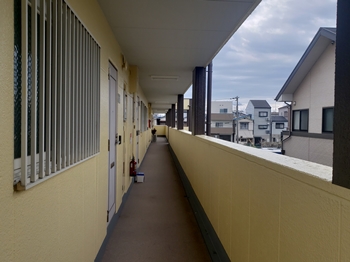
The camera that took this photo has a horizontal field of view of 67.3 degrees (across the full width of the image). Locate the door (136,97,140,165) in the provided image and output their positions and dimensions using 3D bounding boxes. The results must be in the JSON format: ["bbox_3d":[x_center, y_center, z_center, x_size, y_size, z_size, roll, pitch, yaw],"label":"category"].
[{"bbox_3d":[-1.049,0.072,7.226,0.070,2.000,0.750,1,1,-3],"label":"door"}]

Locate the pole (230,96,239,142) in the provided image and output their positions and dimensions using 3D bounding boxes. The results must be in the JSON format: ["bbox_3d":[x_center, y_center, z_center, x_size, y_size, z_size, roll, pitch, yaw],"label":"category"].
[{"bbox_3d":[10.929,-1.536,47.678,1.500,9.500,0.500,1,1,-3],"label":"pole"}]

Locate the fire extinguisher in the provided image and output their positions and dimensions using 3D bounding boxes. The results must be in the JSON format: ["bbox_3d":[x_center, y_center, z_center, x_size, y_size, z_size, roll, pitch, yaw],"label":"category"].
[{"bbox_3d":[-0.855,0.732,5.431,0.140,0.430,0.160,1,1,-3],"label":"fire extinguisher"}]

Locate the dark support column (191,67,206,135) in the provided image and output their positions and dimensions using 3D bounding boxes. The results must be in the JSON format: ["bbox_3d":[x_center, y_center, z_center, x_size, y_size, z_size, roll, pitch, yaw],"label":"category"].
[{"bbox_3d":[0.489,-0.585,5.403,0.210,1.360,0.430,1,1,-3],"label":"dark support column"}]

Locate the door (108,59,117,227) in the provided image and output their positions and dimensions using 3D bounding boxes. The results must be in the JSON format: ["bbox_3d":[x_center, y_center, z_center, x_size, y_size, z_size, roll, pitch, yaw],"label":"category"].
[{"bbox_3d":[-0.831,0.173,3.424,0.070,2.000,0.740,1,1,-3],"label":"door"}]

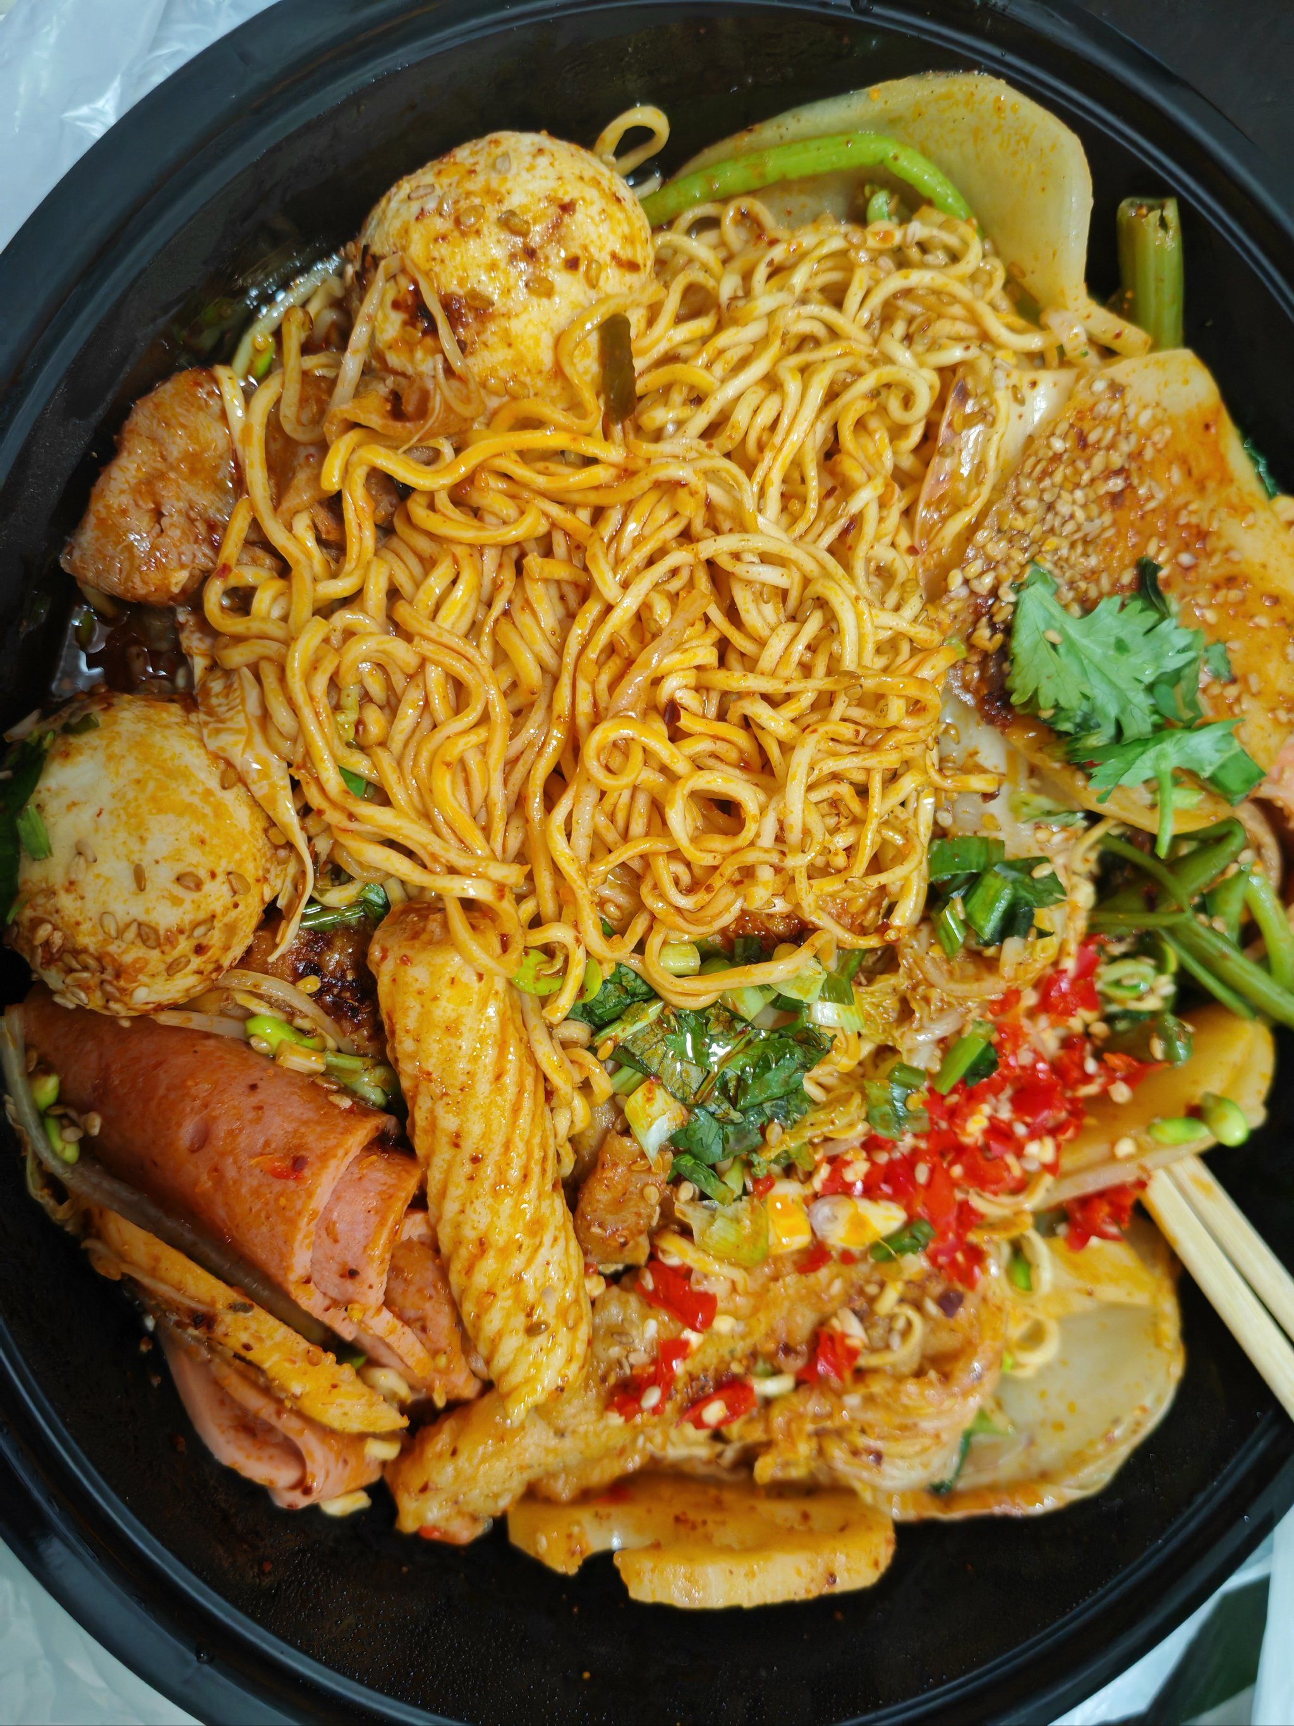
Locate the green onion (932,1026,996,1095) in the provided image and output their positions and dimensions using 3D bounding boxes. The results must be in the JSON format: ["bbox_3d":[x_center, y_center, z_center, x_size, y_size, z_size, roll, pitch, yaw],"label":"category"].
[{"bbox_3d":[0.048,0.030,0.205,0.011,0.005,0.006,-44,108,-16],"label":"green onion"}]

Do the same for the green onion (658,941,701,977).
[{"bbox_3d":[0.004,0.013,0.189,0.006,0.004,0.004,5,91,-24],"label":"green onion"}]

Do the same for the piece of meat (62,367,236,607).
[{"bbox_3d":[-0.064,-0.049,0.175,0.023,0.018,0.030,26,83,-20],"label":"piece of meat"}]

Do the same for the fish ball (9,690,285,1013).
[{"bbox_3d":[-0.061,-0.001,0.163,0.034,0.034,0.037,0,93,-24],"label":"fish ball"}]

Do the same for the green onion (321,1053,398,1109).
[{"bbox_3d":[-0.038,0.028,0.175,0.010,0.005,0.004,29,81,-22],"label":"green onion"}]

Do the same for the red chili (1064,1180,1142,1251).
[{"bbox_3d":[0.073,0.056,0.214,0.013,0.006,0.011,-19,99,-19],"label":"red chili"}]

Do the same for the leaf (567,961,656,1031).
[{"bbox_3d":[-0.004,0.016,0.165,0.011,0.004,0.007,-33,105,-19],"label":"leaf"}]

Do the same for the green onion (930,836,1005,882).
[{"bbox_3d":[0.044,-0.001,0.184,0.011,0.005,0.006,0,93,-24],"label":"green onion"}]

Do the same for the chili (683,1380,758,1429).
[{"bbox_3d":[0.010,0.077,0.193,0.011,0.004,0.005,-18,100,-22],"label":"chili"}]

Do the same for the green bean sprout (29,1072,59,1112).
[{"bbox_3d":[-0.072,0.027,0.160,0.004,0.004,0.005,25,84,-20],"label":"green bean sprout"}]

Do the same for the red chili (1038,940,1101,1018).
[{"bbox_3d":[0.064,0.018,0.204,0.009,0.006,0.012,32,81,-20],"label":"red chili"}]

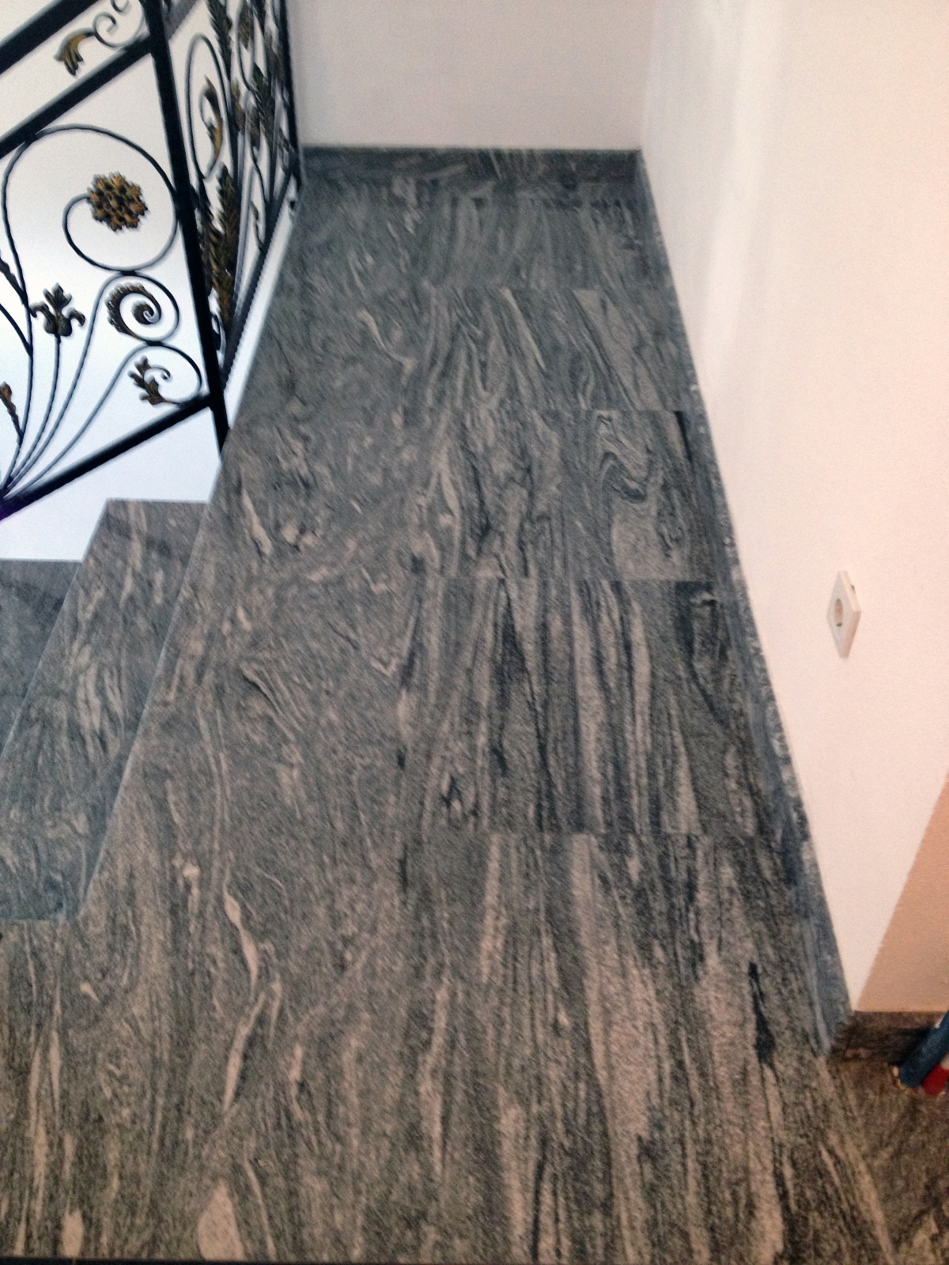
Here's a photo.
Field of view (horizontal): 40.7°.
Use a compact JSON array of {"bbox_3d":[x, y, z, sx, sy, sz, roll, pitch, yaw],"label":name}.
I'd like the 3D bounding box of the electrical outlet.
[{"bbox_3d":[0.482,-0.023,1.669,0.011,0.081,0.081,1,40,0],"label":"electrical outlet"}]

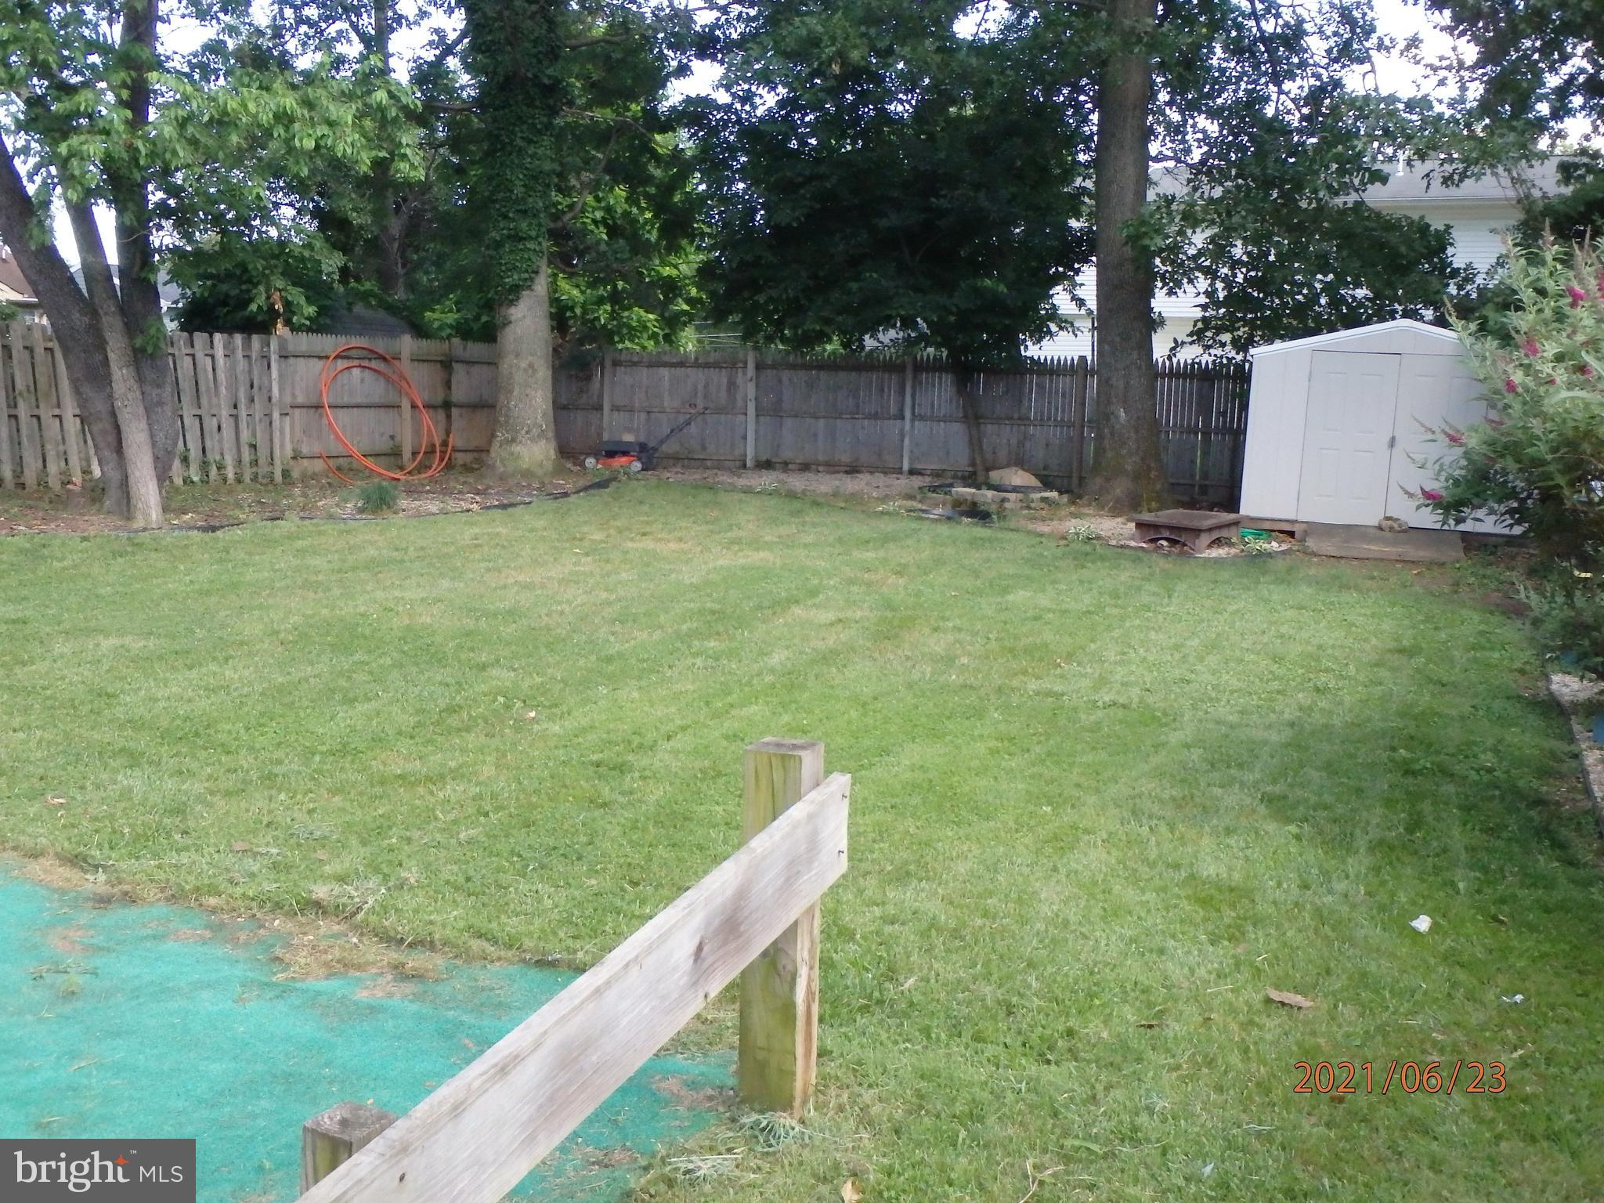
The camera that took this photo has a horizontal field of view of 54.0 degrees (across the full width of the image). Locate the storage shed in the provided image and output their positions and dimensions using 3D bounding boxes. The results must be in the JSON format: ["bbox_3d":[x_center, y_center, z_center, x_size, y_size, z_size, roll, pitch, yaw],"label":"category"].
[{"bbox_3d":[6.841,-2.086,17.968,3.120,2.200,2.350,6,11,23],"label":"storage shed"}]

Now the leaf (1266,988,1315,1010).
[{"bbox_3d":[1.356,1.105,4.376,0.128,0.020,0.055,9,12,36],"label":"leaf"}]

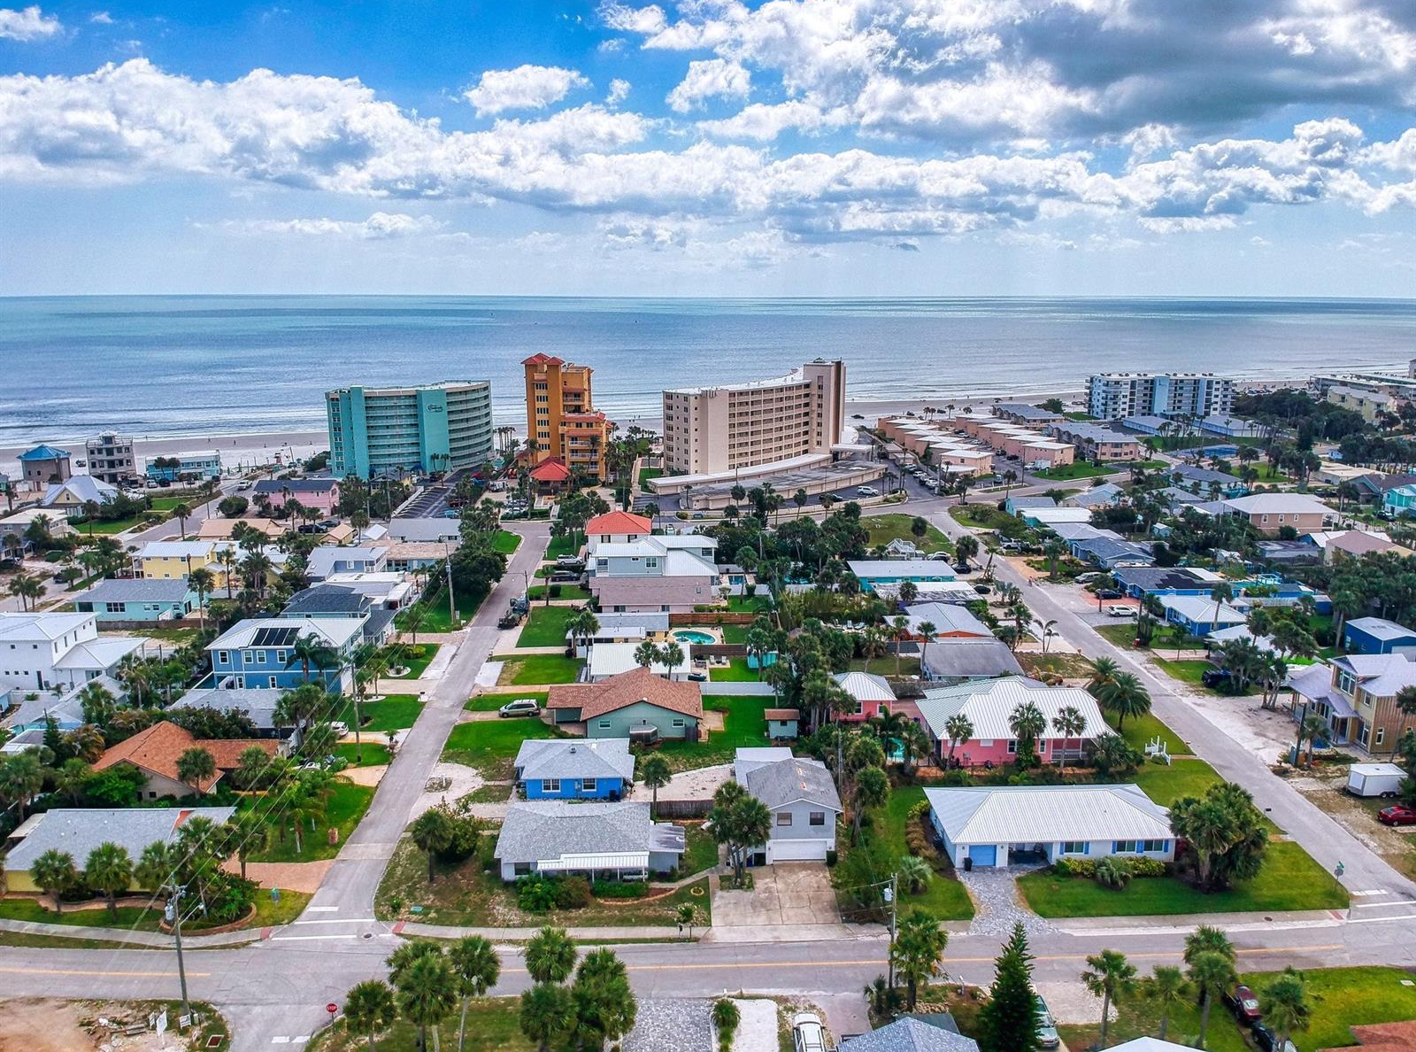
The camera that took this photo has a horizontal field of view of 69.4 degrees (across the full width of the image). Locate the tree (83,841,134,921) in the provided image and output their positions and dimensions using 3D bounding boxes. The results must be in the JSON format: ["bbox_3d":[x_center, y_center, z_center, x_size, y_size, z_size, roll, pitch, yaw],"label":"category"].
[{"bbox_3d":[-48.774,29.247,83.556,3.960,6.700,3.960,0,13,0],"label":"tree"}]

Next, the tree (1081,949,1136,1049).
[{"bbox_3d":[26.978,32.254,69.113,3.720,7.400,3.720,0,13,0],"label":"tree"}]

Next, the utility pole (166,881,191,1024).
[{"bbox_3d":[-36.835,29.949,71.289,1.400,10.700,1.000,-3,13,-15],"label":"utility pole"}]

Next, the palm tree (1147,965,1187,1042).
[{"bbox_3d":[31.158,32.892,69.750,2.790,5.880,2.790,0,13,0],"label":"palm tree"}]

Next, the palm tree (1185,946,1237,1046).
[{"bbox_3d":[34.700,32.970,71.300,3.700,8.050,3.700,0,13,-2],"label":"palm tree"}]

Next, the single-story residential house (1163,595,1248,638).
[{"bbox_3d":[78.170,13.515,161.614,9.800,4.100,13.000,0,13,-2],"label":"single-story residential house"}]

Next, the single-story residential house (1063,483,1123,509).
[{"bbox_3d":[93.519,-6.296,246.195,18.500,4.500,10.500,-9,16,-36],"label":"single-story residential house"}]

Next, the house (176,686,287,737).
[{"bbox_3d":[-55.366,21.876,121.538,17.500,4.100,11.400,0,13,-2],"label":"house"}]

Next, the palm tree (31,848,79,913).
[{"bbox_3d":[-53.818,29.592,84.575,3.920,5.560,3.920,0,13,0],"label":"palm tree"}]

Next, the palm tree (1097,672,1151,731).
[{"bbox_3d":[48.858,20.960,120.278,6.230,6.690,6.230,0,13,0],"label":"palm tree"}]

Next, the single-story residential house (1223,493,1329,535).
[{"bbox_3d":[119.603,-2.642,214.055,18.700,7.100,10.800,0,13,0],"label":"single-story residential house"}]

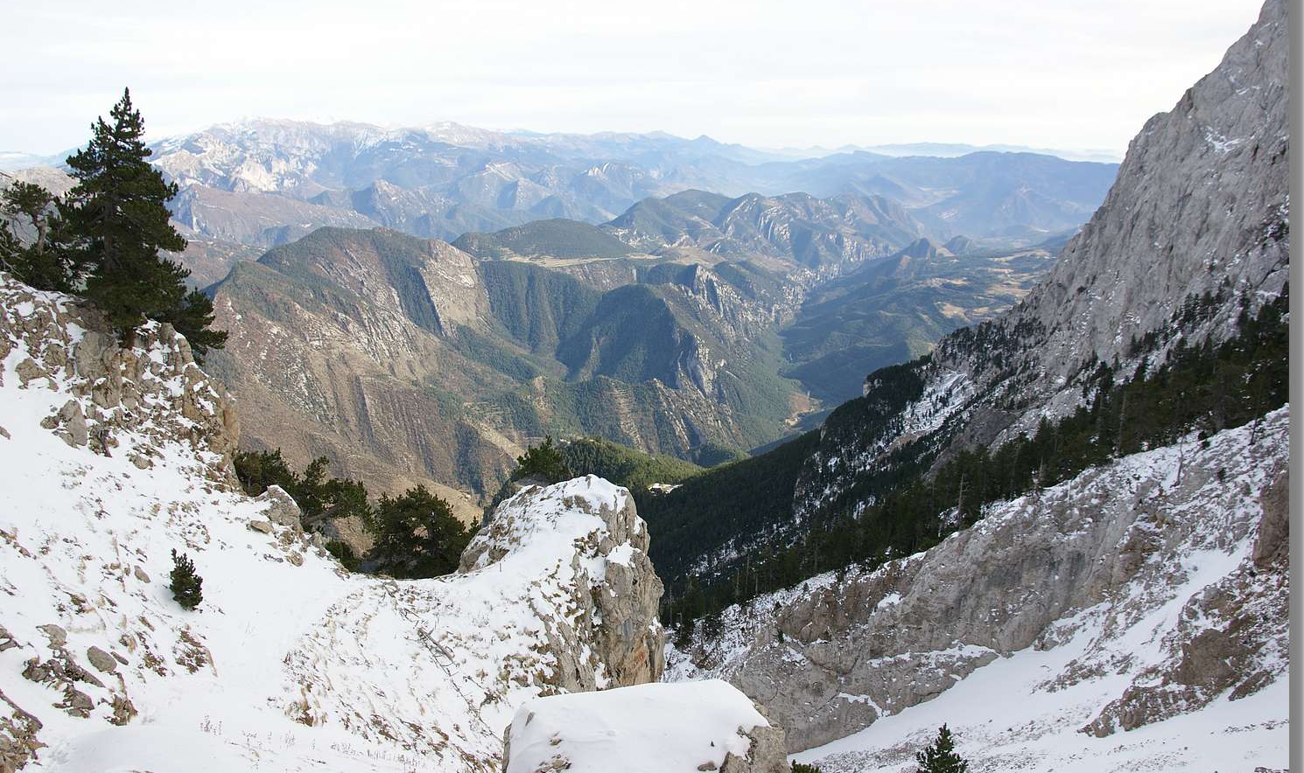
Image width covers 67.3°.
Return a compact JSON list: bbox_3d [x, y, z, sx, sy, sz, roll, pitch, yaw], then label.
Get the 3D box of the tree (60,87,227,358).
[{"bbox_3d":[-14.116,-4.443,27.000,4.468,7.245,4.021,0,14,0],"label":"tree"}]

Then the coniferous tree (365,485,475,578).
[{"bbox_3d":[-7.818,5.045,33.000,3.802,3.551,3.422,0,14,0],"label":"coniferous tree"}]

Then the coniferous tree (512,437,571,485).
[{"bbox_3d":[-4.470,3.185,40.000,2.639,2.421,2.375,0,14,0],"label":"coniferous tree"}]

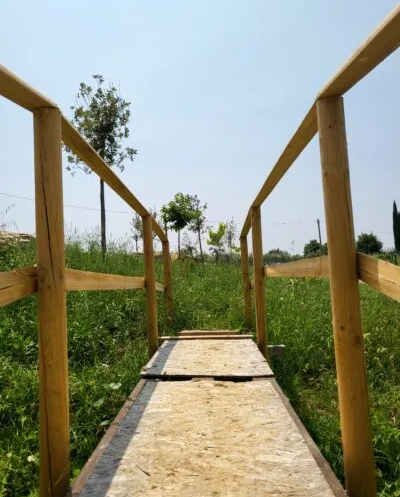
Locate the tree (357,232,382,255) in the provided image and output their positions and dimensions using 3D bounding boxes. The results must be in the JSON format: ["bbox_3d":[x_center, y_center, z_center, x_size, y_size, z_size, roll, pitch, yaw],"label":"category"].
[{"bbox_3d":[13.970,-0.206,33.000,2.200,2.225,2.200,-3,-3,1],"label":"tree"}]

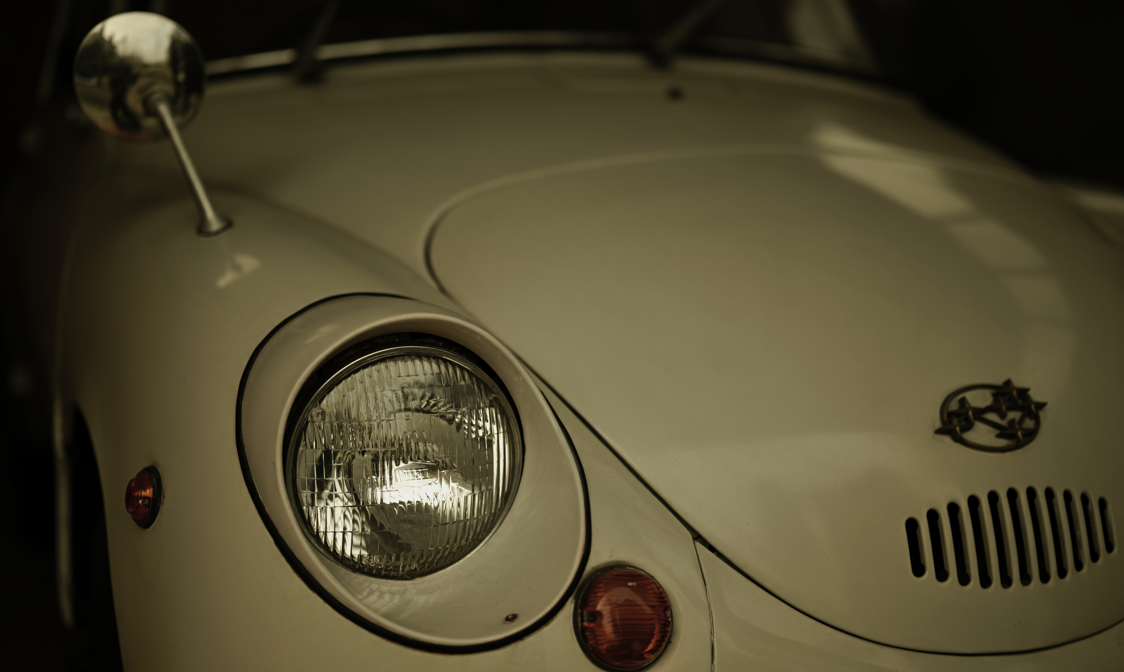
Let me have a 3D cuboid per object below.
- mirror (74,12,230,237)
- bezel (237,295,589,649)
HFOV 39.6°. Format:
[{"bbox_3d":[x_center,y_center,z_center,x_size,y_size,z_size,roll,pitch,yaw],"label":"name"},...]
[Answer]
[{"bbox_3d":[-0.366,-0.191,1.388,0.126,0.201,0.107,-3,8,-18],"label":"mirror"},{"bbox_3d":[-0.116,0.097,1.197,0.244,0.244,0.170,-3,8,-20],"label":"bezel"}]

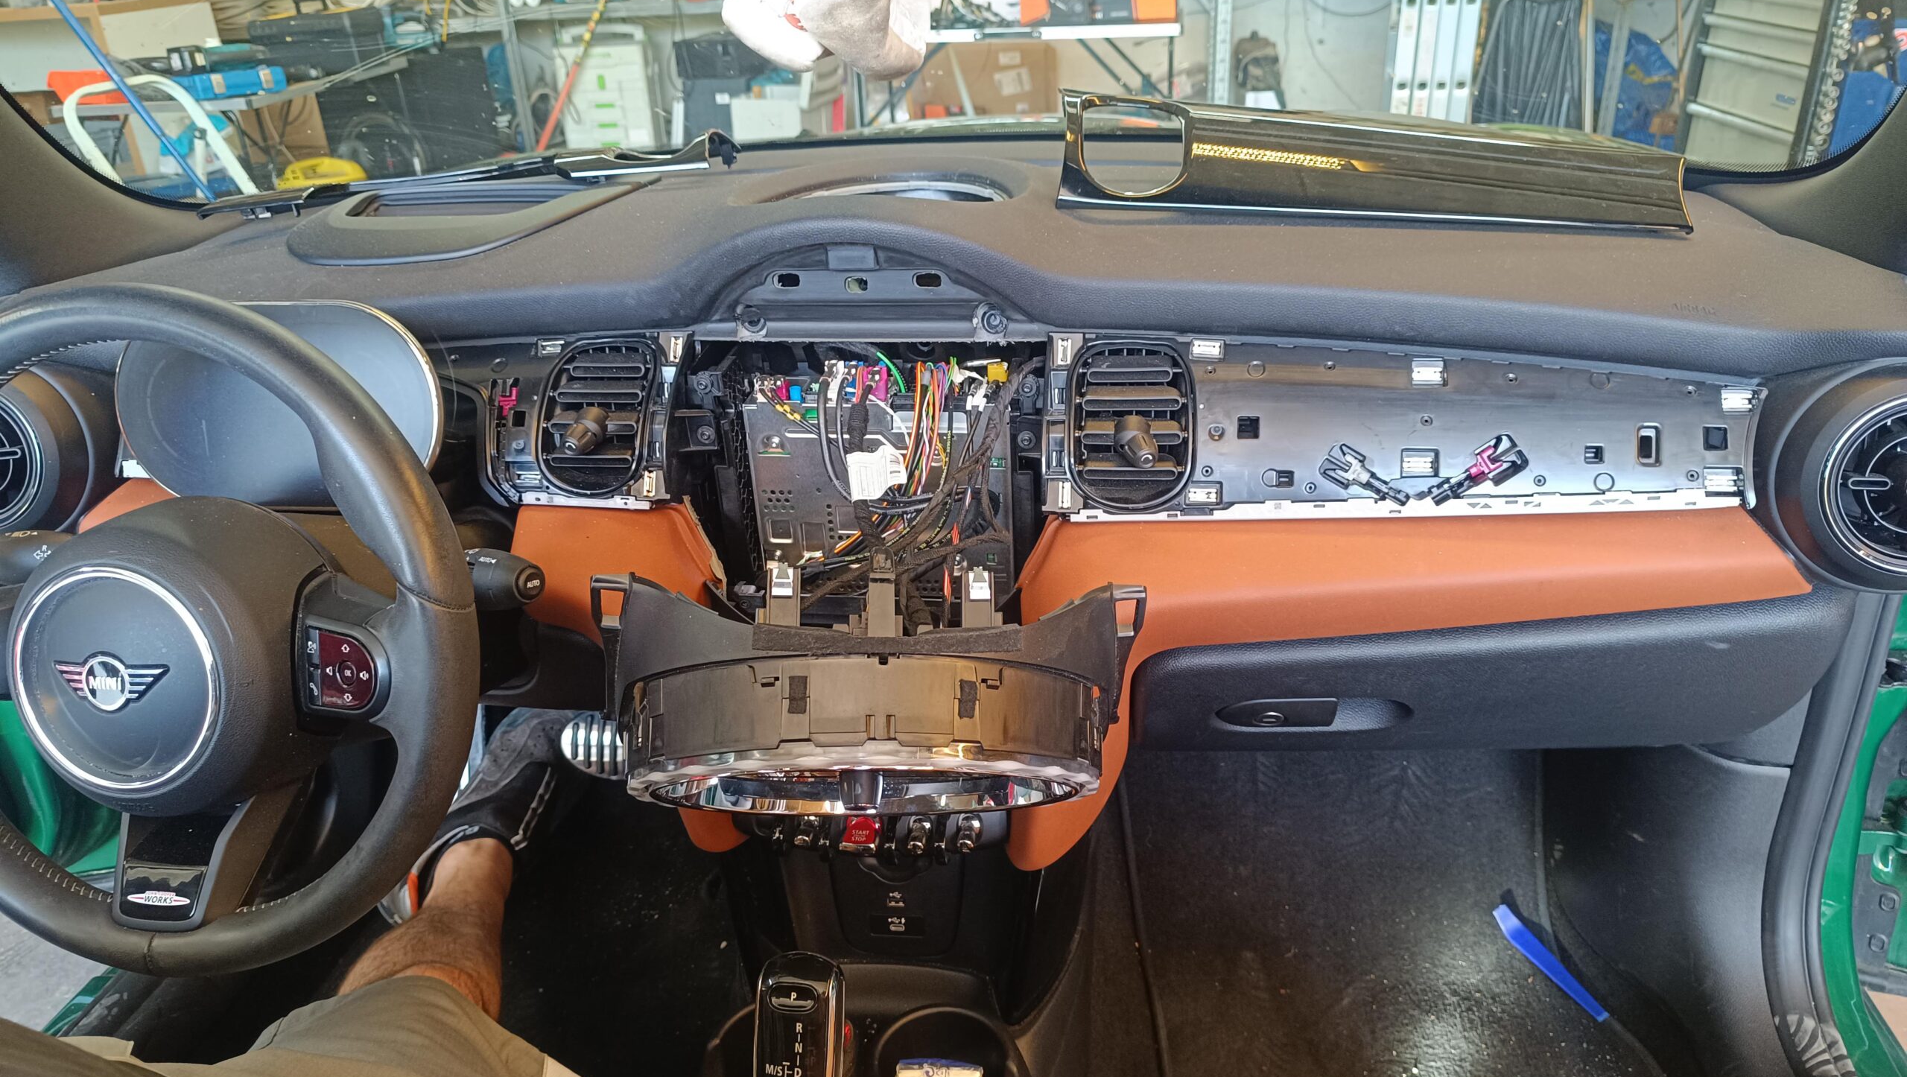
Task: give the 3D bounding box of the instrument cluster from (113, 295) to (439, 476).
[{"bbox_3d":[-0.407,-0.088,0.824,0.206,0.128,0.055,1,15,7],"label":"instrument cluster"}]

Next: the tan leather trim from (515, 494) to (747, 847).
[{"bbox_3d":[-0.220,0.089,0.913,0.165,0.210,0.130,1,27,7],"label":"tan leather trim"}]

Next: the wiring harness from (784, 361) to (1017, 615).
[{"bbox_3d":[-0.038,-0.031,0.896,0.175,0.170,0.090,1,27,7],"label":"wiring harness"}]

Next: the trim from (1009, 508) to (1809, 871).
[{"bbox_3d":[0.267,0.106,0.852,0.473,0.225,0.140,1,27,7],"label":"trim"}]

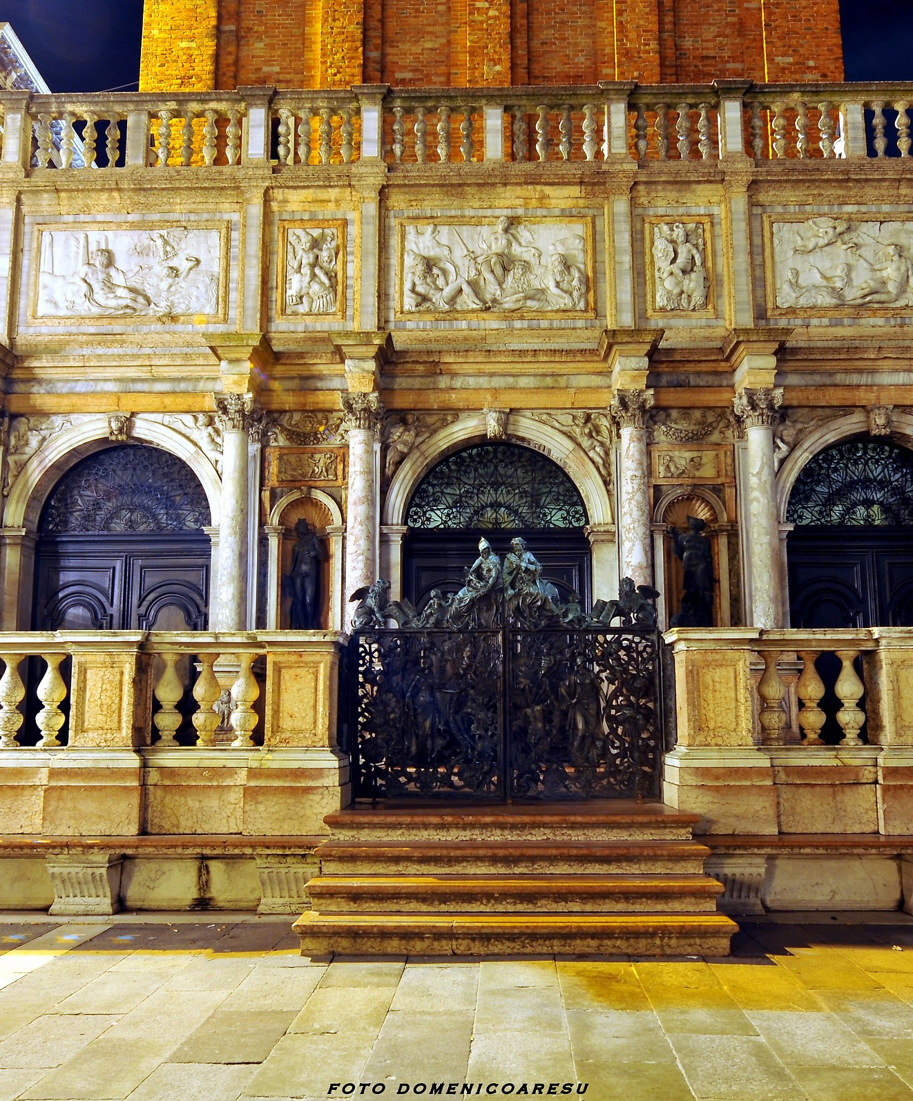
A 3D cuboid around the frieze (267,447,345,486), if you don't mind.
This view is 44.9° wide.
[{"bbox_3d":[-1.831,-1.012,13.453,0.971,0.485,0.120,0,-9,1],"label":"frieze"}]

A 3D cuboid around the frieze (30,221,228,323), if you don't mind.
[{"bbox_3d":[-3.936,-3.344,13.354,2.344,1.271,0.140,0,-9,1],"label":"frieze"}]

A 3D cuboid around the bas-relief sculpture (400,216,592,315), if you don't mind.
[{"bbox_3d":[0.469,-3.387,13.198,2.280,1.248,0.160,0,-9,2],"label":"bas-relief sculpture"}]

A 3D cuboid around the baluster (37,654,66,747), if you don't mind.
[{"bbox_3d":[-3.008,1.117,8.203,0.220,0.689,0.220,0,-9,1],"label":"baluster"}]

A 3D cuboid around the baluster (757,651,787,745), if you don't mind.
[{"bbox_3d":[2.143,1.005,7.494,0.190,0.628,0.190,0,-9,1],"label":"baluster"}]

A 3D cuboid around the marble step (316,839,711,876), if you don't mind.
[{"bbox_3d":[0.349,1.912,6.944,2.425,0.165,0.400,0,-9,1],"label":"marble step"}]

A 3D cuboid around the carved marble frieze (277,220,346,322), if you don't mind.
[{"bbox_3d":[-1.764,-3.409,13.449,0.823,1.304,0.130,0,-9,1],"label":"carved marble frieze"}]

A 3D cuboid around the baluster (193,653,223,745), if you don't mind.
[{"bbox_3d":[-1.704,1.019,7.552,0.194,0.628,0.194,0,-9,1],"label":"baluster"}]

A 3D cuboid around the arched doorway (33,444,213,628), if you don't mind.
[{"bbox_3d":[-3.947,0.548,13.063,2.231,3.747,0.470,0,-9,2],"label":"arched doorway"}]

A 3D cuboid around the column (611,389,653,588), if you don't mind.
[{"bbox_3d":[1.977,-0.257,12.149,0.480,2.996,0.480,0,-9,1],"label":"column"}]

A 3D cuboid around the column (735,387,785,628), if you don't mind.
[{"bbox_3d":[3.382,-0.278,12.122,0.480,3.004,0.480,0,-9,1],"label":"column"}]

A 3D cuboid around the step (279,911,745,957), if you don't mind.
[{"bbox_3d":[0.323,2.140,6.188,2.425,0.178,0.400,0,-9,1],"label":"step"}]

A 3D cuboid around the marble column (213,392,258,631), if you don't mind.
[{"bbox_3d":[-2.496,-0.247,12.331,0.470,3.020,0.470,0,-9,1],"label":"marble column"}]

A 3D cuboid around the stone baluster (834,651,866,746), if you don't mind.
[{"bbox_3d":[2.824,1.057,7.917,0.216,0.672,0.216,0,-9,1],"label":"stone baluster"}]

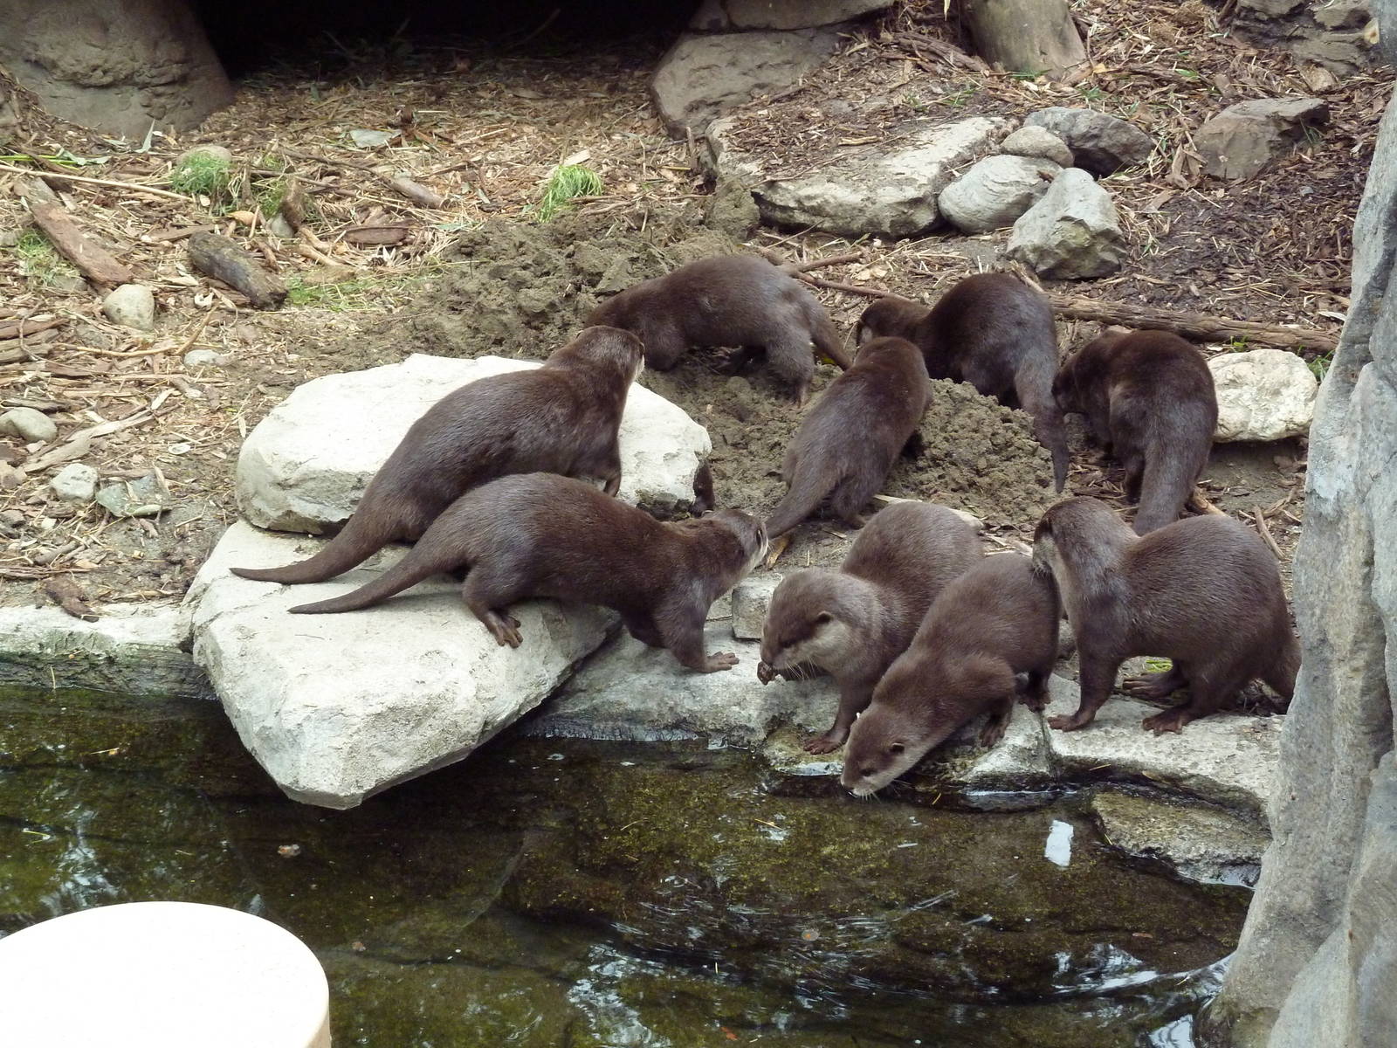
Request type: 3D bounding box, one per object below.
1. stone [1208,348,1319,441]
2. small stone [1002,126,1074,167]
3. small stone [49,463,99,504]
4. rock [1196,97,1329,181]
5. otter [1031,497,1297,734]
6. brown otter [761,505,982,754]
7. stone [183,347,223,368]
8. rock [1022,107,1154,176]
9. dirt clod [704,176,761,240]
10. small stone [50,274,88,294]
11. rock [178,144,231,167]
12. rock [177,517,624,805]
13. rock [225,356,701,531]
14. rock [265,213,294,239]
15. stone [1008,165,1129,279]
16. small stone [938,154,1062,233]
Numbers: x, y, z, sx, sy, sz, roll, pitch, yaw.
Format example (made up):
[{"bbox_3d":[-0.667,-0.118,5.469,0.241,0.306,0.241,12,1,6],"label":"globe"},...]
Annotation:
[{"bbox_3d":[0.923,-0.213,4.785,0.190,0.120,0.140,0,24,0],"label":"stone"},{"bbox_3d":[0.680,-0.758,5.834,0.145,0.070,0.100,4,24,9],"label":"small stone"},{"bbox_3d":[-0.970,-0.062,4.513,0.075,0.050,0.060,0,24,0],"label":"small stone"},{"bbox_3d":[0.977,-0.677,5.076,0.225,0.130,0.160,0,24,0],"label":"rock"},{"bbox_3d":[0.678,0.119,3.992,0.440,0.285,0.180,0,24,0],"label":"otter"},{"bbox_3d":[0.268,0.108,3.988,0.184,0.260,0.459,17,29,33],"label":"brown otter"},{"bbox_3d":[-0.826,-0.288,4.843,0.063,0.029,0.046,0,24,0],"label":"stone"},{"bbox_3d":[0.757,-0.765,5.622,0.240,0.122,0.163,5,24,11],"label":"rock"},{"bbox_3d":[0.057,-0.542,4.970,0.100,0.105,0.090,0,24,0],"label":"dirt clod"},{"bbox_3d":[-1.141,-0.436,5.266,0.068,0.035,0.050,0,24,0],"label":"small stone"},{"bbox_3d":[-0.893,-0.651,5.259,0.105,0.065,0.090,0,24,0],"label":"rock"},{"bbox_3d":[-0.402,0.171,3.926,0.571,0.204,0.571,0,24,0],"label":"rock"},{"bbox_3d":[-0.339,-0.127,4.593,0.710,0.135,0.480,0,24,0],"label":"rock"},{"bbox_3d":[-0.767,-0.555,5.316,0.053,0.049,0.046,0,24,0],"label":"rock"},{"bbox_3d":[0.661,-0.551,5.186,0.204,0.168,0.173,0,24,0],"label":"stone"},{"bbox_3d":[0.585,-0.630,5.574,0.230,0.110,0.150,-8,25,-18],"label":"small stone"}]

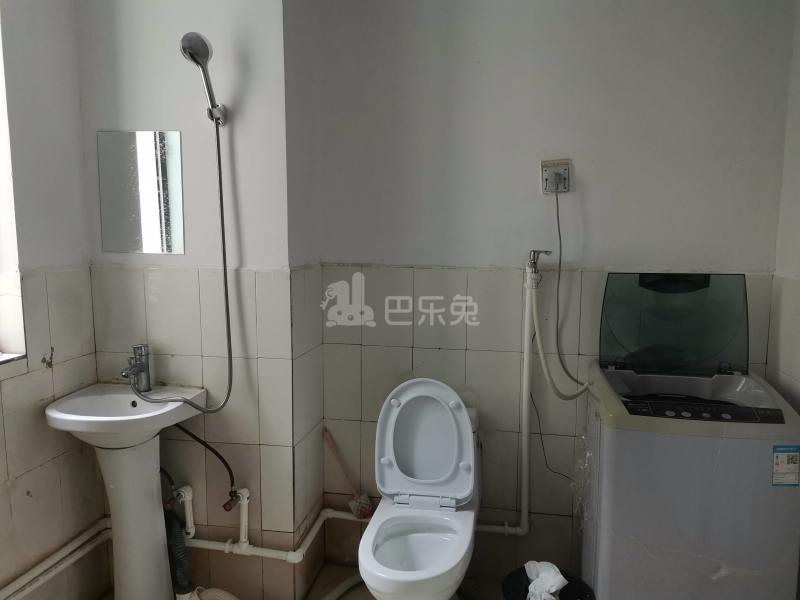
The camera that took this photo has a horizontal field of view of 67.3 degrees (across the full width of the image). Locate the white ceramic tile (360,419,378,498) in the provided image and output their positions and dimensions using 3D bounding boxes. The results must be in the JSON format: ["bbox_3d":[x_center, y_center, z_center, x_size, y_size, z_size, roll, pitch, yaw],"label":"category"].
[{"bbox_3d":[-0.050,0.624,2.329,0.200,0.300,0.010,2,7,10],"label":"white ceramic tile"}]

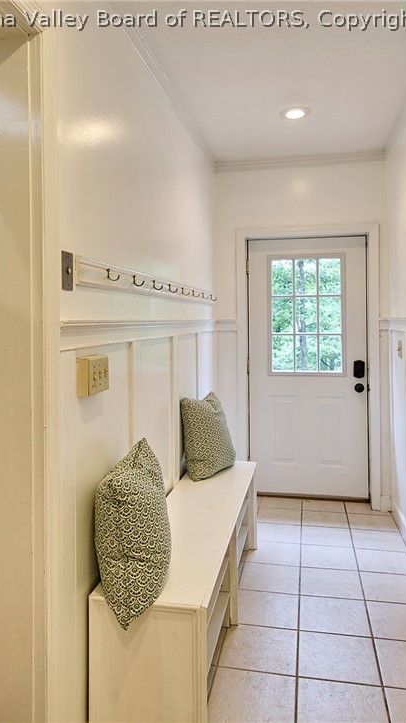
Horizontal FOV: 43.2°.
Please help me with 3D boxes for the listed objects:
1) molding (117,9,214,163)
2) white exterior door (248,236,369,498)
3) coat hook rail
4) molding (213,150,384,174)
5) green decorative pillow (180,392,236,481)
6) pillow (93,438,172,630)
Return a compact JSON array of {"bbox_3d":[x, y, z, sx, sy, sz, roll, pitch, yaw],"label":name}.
[{"bbox_3d":[-0.141,-1.459,2.955,0.045,0.075,2.450,0,5,11],"label":"molding"},{"bbox_3d":[0.820,0.042,4.060,0.915,2.030,0.045,0,3,11],"label":"white exterior door"},{"bbox_3d":[-0.140,-0.398,2.905,0.060,0.105,2.580,0,5,11],"label":"coat hook rail"},{"bbox_3d":[0.743,-1.568,4.030,1.350,0.080,0.050,1,3,11],"label":"molding"},{"bbox_3d":[0.029,0.421,3.000,0.160,0.440,0.440,-18,-8,29],"label":"green decorative pillow"},{"bbox_3d":[-0.228,0.544,1.720,0.190,0.450,0.450,-8,2,8],"label":"pillow"}]

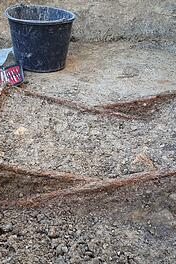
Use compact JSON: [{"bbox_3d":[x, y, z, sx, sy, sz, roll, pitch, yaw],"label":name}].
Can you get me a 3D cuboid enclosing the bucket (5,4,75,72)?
[{"bbox_3d":[-0.243,-0.490,1.494,0.352,0.270,0.352,0,32,0],"label":"bucket"}]

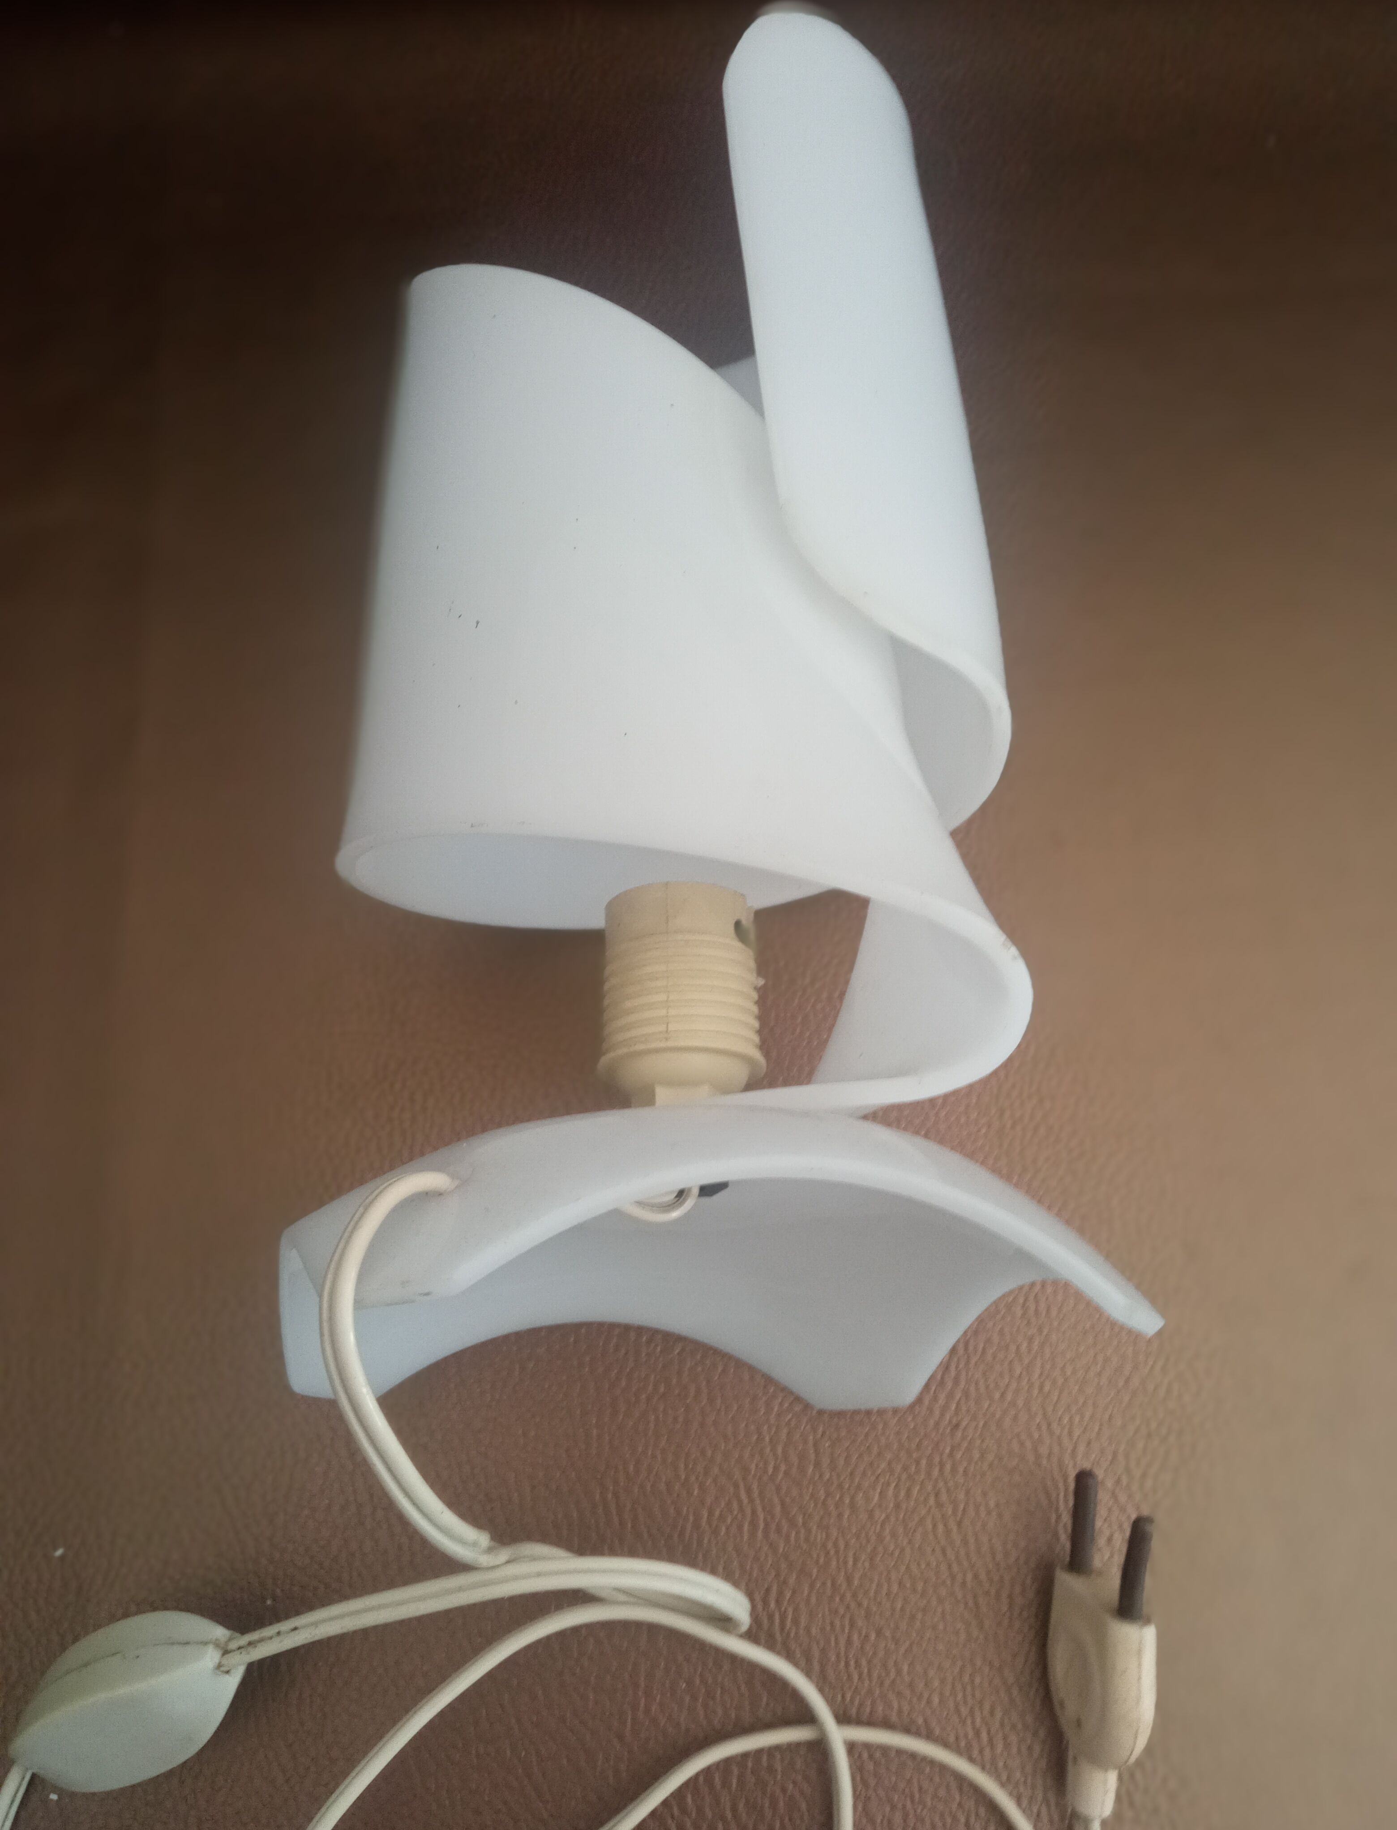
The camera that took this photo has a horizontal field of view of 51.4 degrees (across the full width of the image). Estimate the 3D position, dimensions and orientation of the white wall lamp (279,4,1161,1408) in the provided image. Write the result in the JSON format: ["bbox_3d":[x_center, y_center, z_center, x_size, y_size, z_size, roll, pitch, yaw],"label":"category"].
[{"bbox_3d":[-0.004,-0.057,0.293,0.129,0.122,0.285,6,65,-15],"label":"white wall lamp"}]

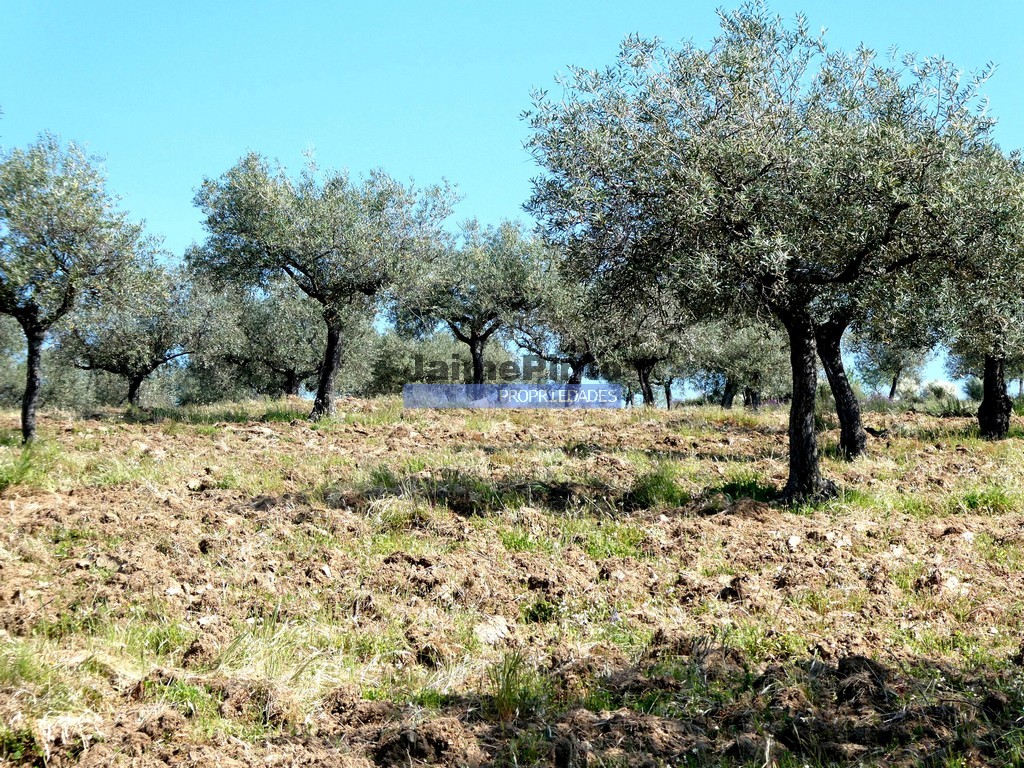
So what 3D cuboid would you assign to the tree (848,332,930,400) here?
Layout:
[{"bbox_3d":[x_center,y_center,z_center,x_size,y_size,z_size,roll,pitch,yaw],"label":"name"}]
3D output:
[{"bbox_3d":[13.056,-0.845,100.000,3.036,2.967,2.900,0,-2,0],"label":"tree"}]

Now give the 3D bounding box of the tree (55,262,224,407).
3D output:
[{"bbox_3d":[-8.201,-1.159,64.000,3.797,3.311,3.600,0,-2,0],"label":"tree"}]

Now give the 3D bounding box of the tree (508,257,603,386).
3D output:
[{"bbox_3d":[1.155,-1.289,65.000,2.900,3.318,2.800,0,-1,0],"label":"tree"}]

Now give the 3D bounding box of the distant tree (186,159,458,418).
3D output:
[{"bbox_3d":[-2.778,-1.444,42.500,3.850,3.900,3.500,0,-1,0],"label":"distant tree"}]

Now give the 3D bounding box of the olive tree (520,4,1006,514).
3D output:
[{"bbox_3d":[2.057,-1.093,24.000,3.850,4.065,3.600,0,-1,0],"label":"olive tree"}]

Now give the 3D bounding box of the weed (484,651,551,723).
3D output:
[{"bbox_3d":[0.022,1.210,11.600,0.264,0.288,0.250,0,-2,0],"label":"weed"}]

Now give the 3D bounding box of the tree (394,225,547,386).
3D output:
[{"bbox_3d":[-0.818,-1.563,60.000,3.250,3.643,3.100,0,-1,0],"label":"tree"}]

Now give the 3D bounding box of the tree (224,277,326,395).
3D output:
[{"bbox_3d":[-5.572,-1.139,71.000,3.037,3.184,3.100,0,-2,0],"label":"tree"}]

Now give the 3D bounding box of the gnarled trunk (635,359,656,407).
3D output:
[{"bbox_3d":[2.809,-0.011,61.000,0.463,0.968,0.380,0,-2,0],"label":"gnarled trunk"}]

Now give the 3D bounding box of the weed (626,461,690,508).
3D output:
[{"bbox_3d":[1.238,0.849,24.500,0.541,0.406,0.480,0,-2,0],"label":"weed"}]

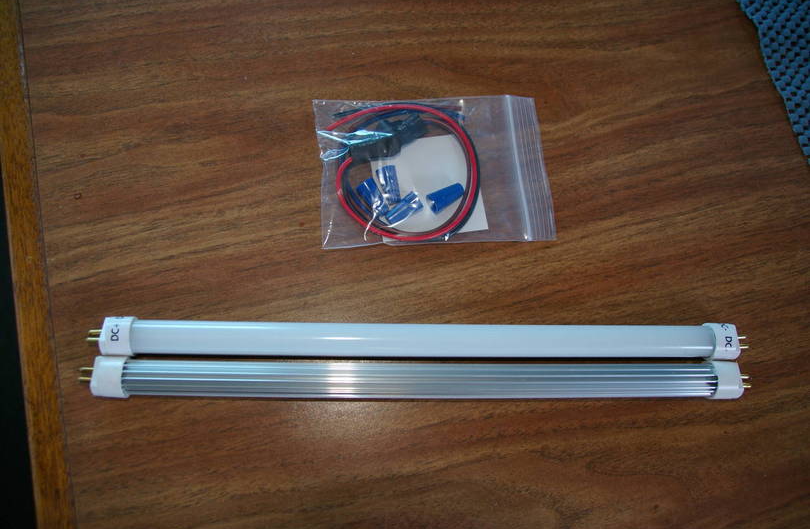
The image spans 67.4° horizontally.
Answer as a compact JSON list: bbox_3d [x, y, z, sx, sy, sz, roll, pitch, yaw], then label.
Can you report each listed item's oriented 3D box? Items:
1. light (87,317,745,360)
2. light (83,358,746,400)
[{"bbox_3d":[0.013,0.034,0.271,0.298,0.017,0.017,1,76,-5],"label":"light"},{"bbox_3d":[0.012,0.050,0.267,0.301,0.017,0.017,1,76,-5],"label":"light"}]

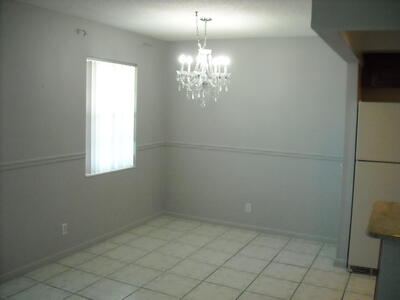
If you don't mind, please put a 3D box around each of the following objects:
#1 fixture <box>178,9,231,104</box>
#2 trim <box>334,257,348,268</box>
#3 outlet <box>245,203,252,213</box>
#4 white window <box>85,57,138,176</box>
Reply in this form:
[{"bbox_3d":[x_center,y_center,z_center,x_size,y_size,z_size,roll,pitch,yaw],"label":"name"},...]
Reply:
[{"bbox_3d":[0.047,-0.876,4.104,0.560,0.890,0.560,2,6,0],"label":"fixture"},{"bbox_3d":[1.409,1.123,4.026,0.125,0.095,0.020,5,7,26],"label":"trim"},{"bbox_3d":[0.631,0.752,5.262,0.072,0.115,0.012,5,7,26],"label":"outlet"},{"bbox_3d":[-1.017,-0.382,4.652,0.090,1.250,0.910,5,7,26],"label":"white window"}]

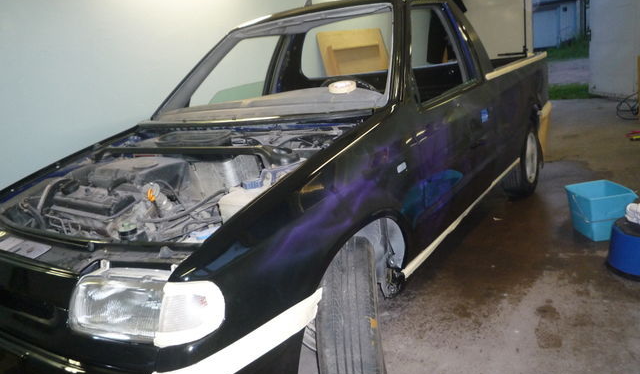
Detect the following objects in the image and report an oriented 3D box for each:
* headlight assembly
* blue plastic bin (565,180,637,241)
[{"bbox_3d":[-0.394,0.255,1.099,0.380,0.160,0.170,-2,16,23],"label":"headlight assembly"},{"bbox_3d":[1.589,0.138,2.635,0.255,0.250,0.290,-8,14,-1],"label":"blue plastic bin"}]

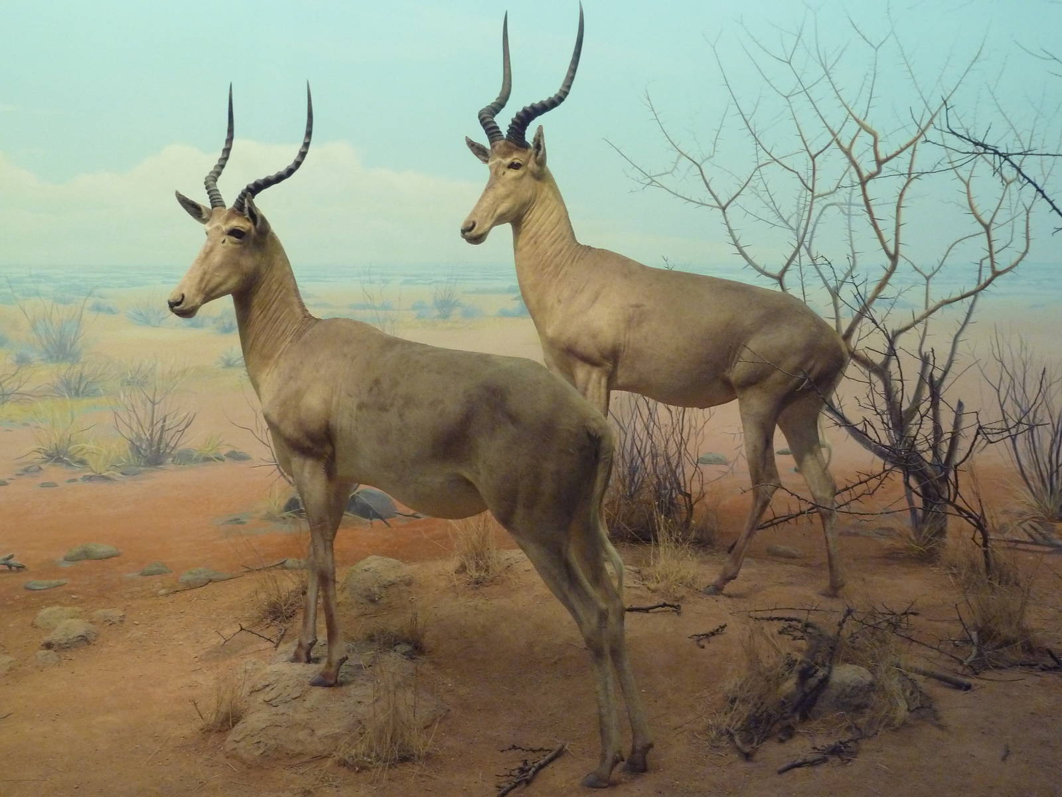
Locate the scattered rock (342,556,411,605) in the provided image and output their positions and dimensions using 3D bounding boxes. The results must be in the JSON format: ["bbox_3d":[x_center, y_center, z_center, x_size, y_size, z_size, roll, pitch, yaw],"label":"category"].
[{"bbox_3d":[-0.555,0.654,4.450,0.245,0.150,0.200,0,6,0],"label":"scattered rock"}]

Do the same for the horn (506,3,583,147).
[{"bbox_3d":[0.049,-1.165,4.420,0.240,0.520,0.190,-6,9,-45],"label":"horn"}]

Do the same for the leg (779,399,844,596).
[{"bbox_3d":[0.977,0.345,4.270,0.230,0.680,0.150,2,7,21],"label":"leg"}]

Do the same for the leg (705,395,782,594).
[{"bbox_3d":[0.761,0.344,4.400,0.250,0.700,0.120,3,8,20],"label":"leg"}]

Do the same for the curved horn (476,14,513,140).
[{"bbox_3d":[-0.132,-1.154,4.450,0.120,0.450,0.220,0,6,0],"label":"curved horn"}]

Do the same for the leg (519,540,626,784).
[{"bbox_3d":[0.099,0.667,3.150,0.260,0.620,0.100,4,7,37],"label":"leg"}]

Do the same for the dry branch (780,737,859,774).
[{"bbox_3d":[0.745,0.923,3.180,0.280,0.055,0.110,-4,7,-33],"label":"dry branch"}]

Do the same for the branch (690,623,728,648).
[{"bbox_3d":[0.569,0.761,3.930,0.130,0.042,0.095,-2,7,-19],"label":"branch"}]

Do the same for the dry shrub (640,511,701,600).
[{"bbox_3d":[0.511,0.577,4.500,0.220,0.300,0.220,0,7,0],"label":"dry shrub"}]

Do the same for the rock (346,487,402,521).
[{"bbox_3d":[-0.700,0.461,5.350,0.270,0.140,0.180,0,7,0],"label":"rock"}]

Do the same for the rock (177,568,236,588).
[{"bbox_3d":[-1.201,0.664,4.550,0.210,0.060,0.140,0,7,0],"label":"rock"}]

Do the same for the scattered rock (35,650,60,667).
[{"bbox_3d":[-1.489,0.801,3.780,0.078,0.043,0.065,0,6,0],"label":"scattered rock"}]

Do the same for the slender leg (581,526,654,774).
[{"bbox_3d":[0.225,0.658,3.230,0.180,0.620,0.100,4,7,37],"label":"slender leg"}]

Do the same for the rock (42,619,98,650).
[{"bbox_3d":[-1.501,0.768,4.000,0.175,0.085,0.150,0,7,0],"label":"rock"}]

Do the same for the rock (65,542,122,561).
[{"bbox_3d":[-1.735,0.607,4.850,0.225,0.060,0.150,0,7,0],"label":"rock"}]

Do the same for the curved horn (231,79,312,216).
[{"bbox_3d":[-0.787,-0.758,3.750,0.235,0.400,0.130,0,6,0],"label":"curved horn"}]

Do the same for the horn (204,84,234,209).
[{"bbox_3d":[-1.006,-0.810,3.950,0.160,0.390,0.150,-4,8,-30],"label":"horn"}]

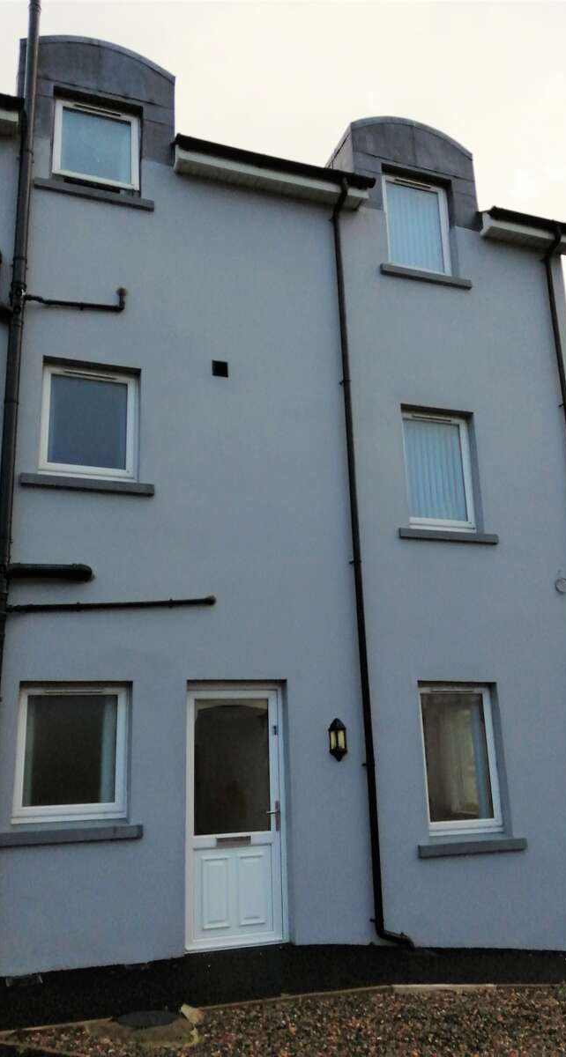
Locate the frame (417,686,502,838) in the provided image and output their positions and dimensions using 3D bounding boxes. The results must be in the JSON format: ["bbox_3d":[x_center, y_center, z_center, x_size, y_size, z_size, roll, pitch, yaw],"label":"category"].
[{"bbox_3d":[1.662,2.219,7.668,0.877,1.384,0.081,4,-15,-20],"label":"frame"}]

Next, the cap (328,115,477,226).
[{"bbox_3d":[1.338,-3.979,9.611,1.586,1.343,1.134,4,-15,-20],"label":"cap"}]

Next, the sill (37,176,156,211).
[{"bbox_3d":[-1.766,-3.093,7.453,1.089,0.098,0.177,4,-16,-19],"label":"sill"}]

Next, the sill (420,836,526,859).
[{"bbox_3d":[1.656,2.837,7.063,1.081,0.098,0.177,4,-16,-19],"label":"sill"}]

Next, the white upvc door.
[{"bbox_3d":[-0.438,2.422,6.856,0.891,2.092,0.081,4,-15,-20],"label":"white upvc door"}]

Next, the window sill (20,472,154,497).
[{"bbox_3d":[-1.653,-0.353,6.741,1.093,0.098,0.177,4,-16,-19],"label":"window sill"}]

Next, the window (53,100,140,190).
[{"bbox_3d":[-1.818,-3.682,7.726,0.838,0.956,0.124,4,-16,-19],"label":"window"}]

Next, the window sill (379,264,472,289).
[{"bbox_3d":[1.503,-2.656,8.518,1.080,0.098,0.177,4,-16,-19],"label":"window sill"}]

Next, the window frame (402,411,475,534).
[{"bbox_3d":[1.598,-0.576,8.397,0.857,1.289,0.081,4,-15,-20],"label":"window frame"}]

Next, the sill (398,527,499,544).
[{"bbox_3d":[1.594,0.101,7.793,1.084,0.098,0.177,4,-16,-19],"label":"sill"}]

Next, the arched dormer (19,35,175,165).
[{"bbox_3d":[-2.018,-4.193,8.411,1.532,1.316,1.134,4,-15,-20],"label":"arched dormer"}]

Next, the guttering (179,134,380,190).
[{"bbox_3d":[-0.040,-3.681,8.048,2.153,0.128,0.121,4,-15,-20],"label":"guttering"}]

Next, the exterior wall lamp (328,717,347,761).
[{"bbox_3d":[0.491,1.879,7.056,0.169,0.373,0.101,4,-15,-20],"label":"exterior wall lamp"}]

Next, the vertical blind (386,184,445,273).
[{"bbox_3d":[1.502,-3.473,9.253,0.796,1.147,0.068,4,-15,-20],"label":"vertical blind"}]

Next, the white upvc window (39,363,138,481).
[{"bbox_3d":[-1.762,-0.934,7.234,0.857,1.046,0.081,4,-15,-20],"label":"white upvc window"}]

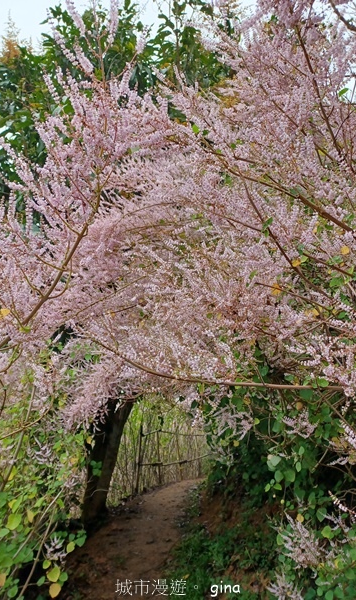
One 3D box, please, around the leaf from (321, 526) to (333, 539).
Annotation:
[{"bbox_3d":[0.639,0.994,1.850,0.047,0.054,0.012,8,-35,20],"label":"leaf"}]

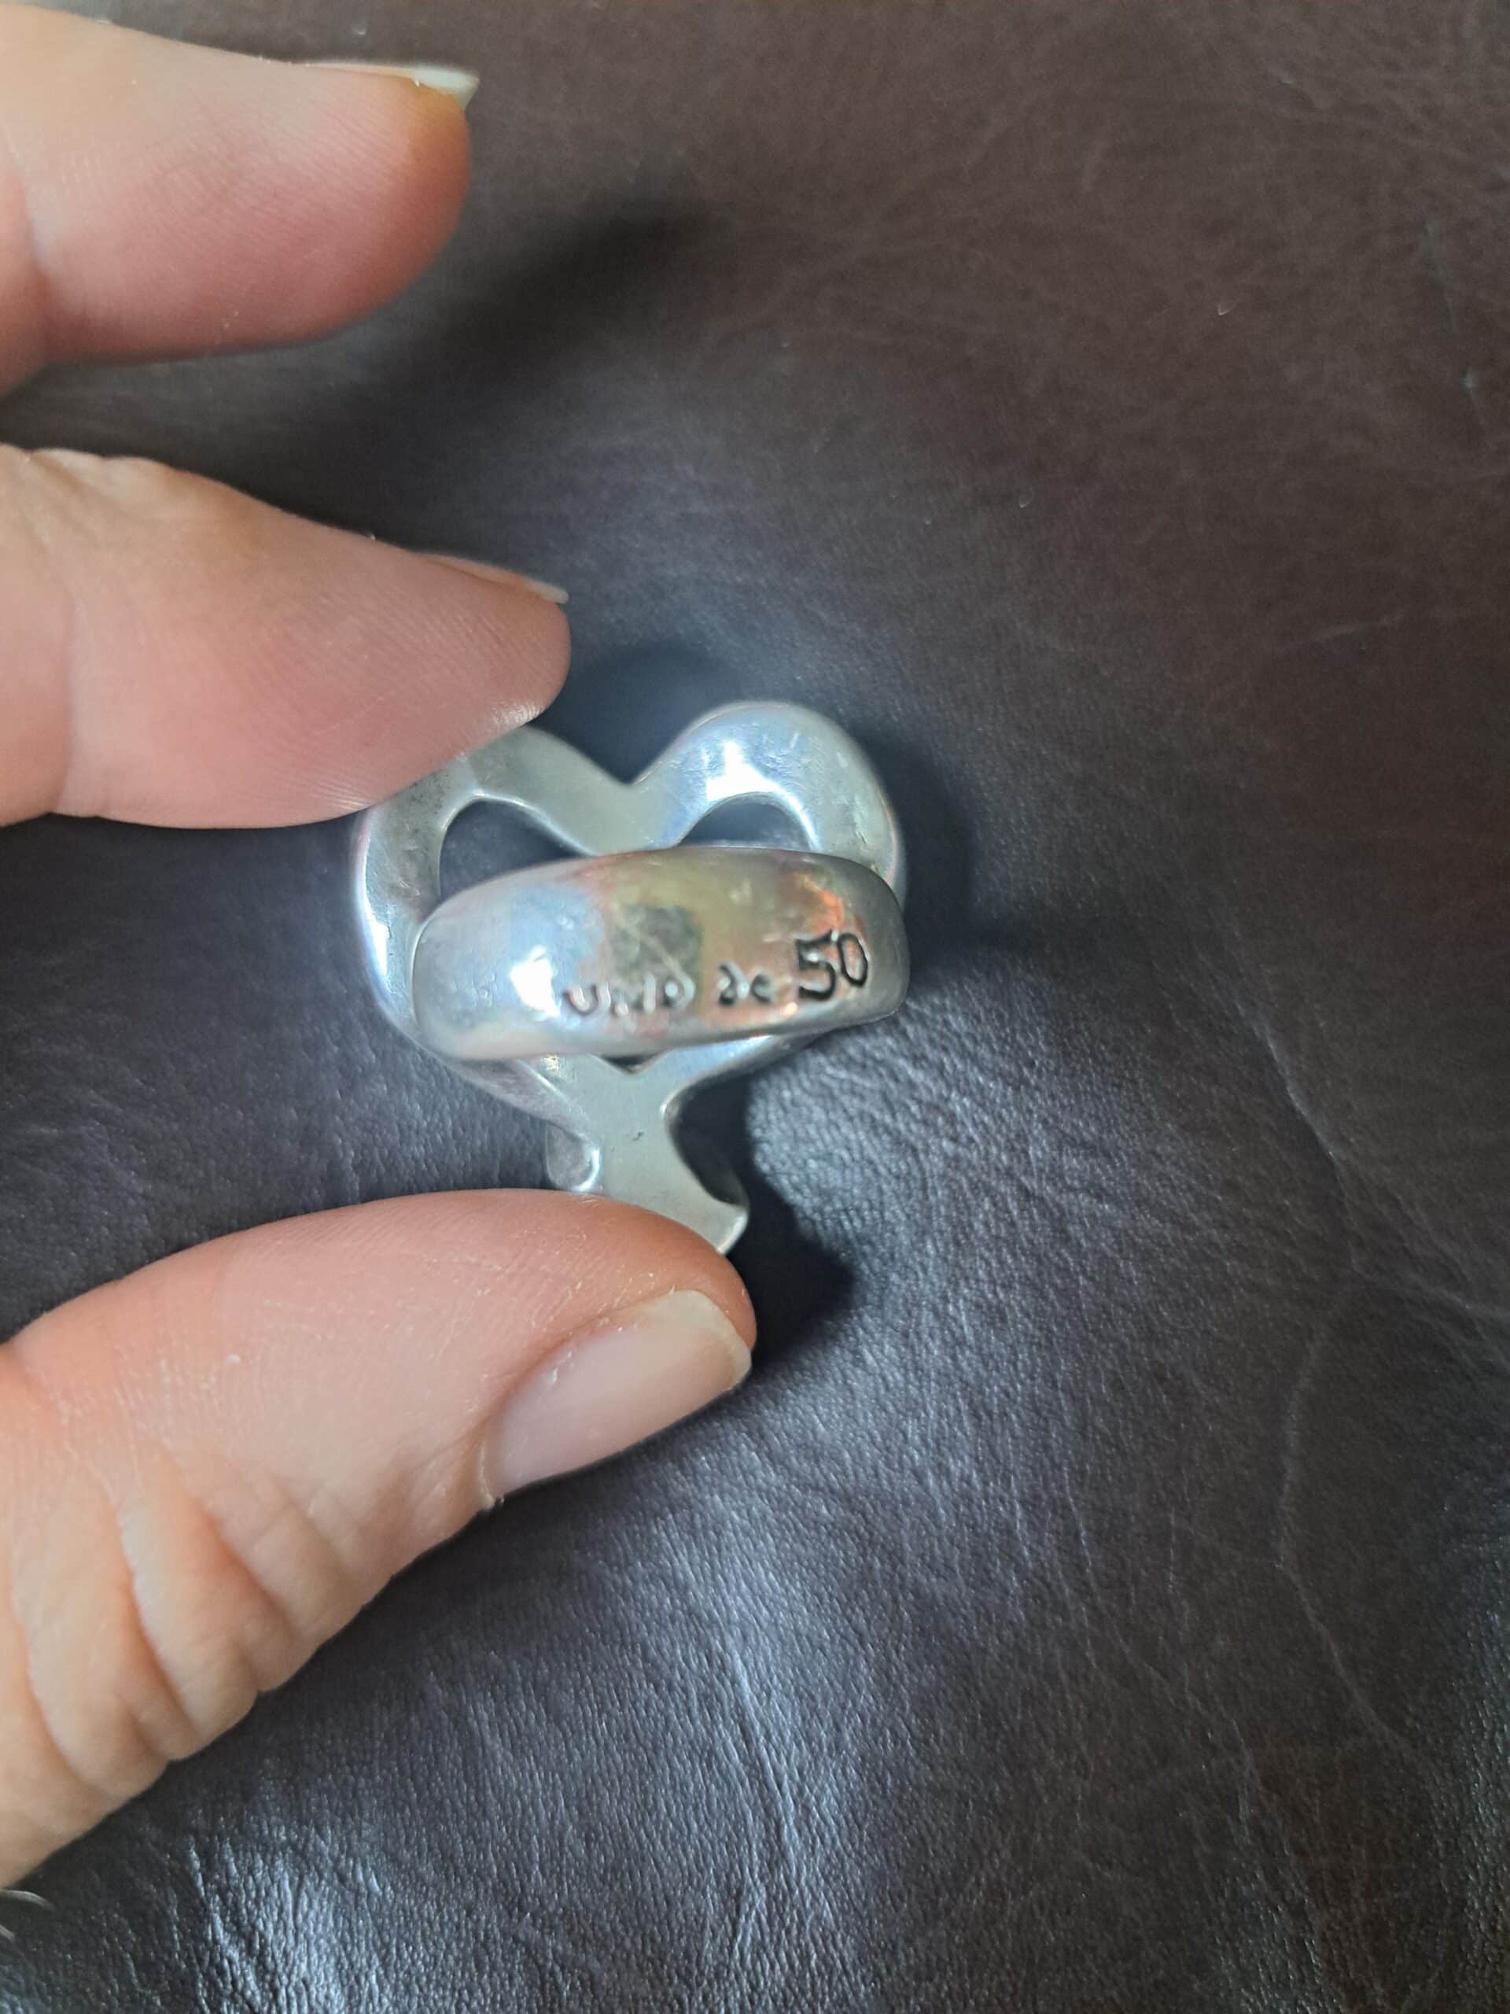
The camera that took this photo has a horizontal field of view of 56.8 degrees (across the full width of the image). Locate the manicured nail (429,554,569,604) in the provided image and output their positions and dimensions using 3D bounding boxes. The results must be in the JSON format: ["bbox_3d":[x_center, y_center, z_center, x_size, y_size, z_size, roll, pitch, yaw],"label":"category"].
[{"bbox_3d":[-0.014,-0.023,0.074,0.010,0.009,0.003,20,96,0],"label":"manicured nail"}]

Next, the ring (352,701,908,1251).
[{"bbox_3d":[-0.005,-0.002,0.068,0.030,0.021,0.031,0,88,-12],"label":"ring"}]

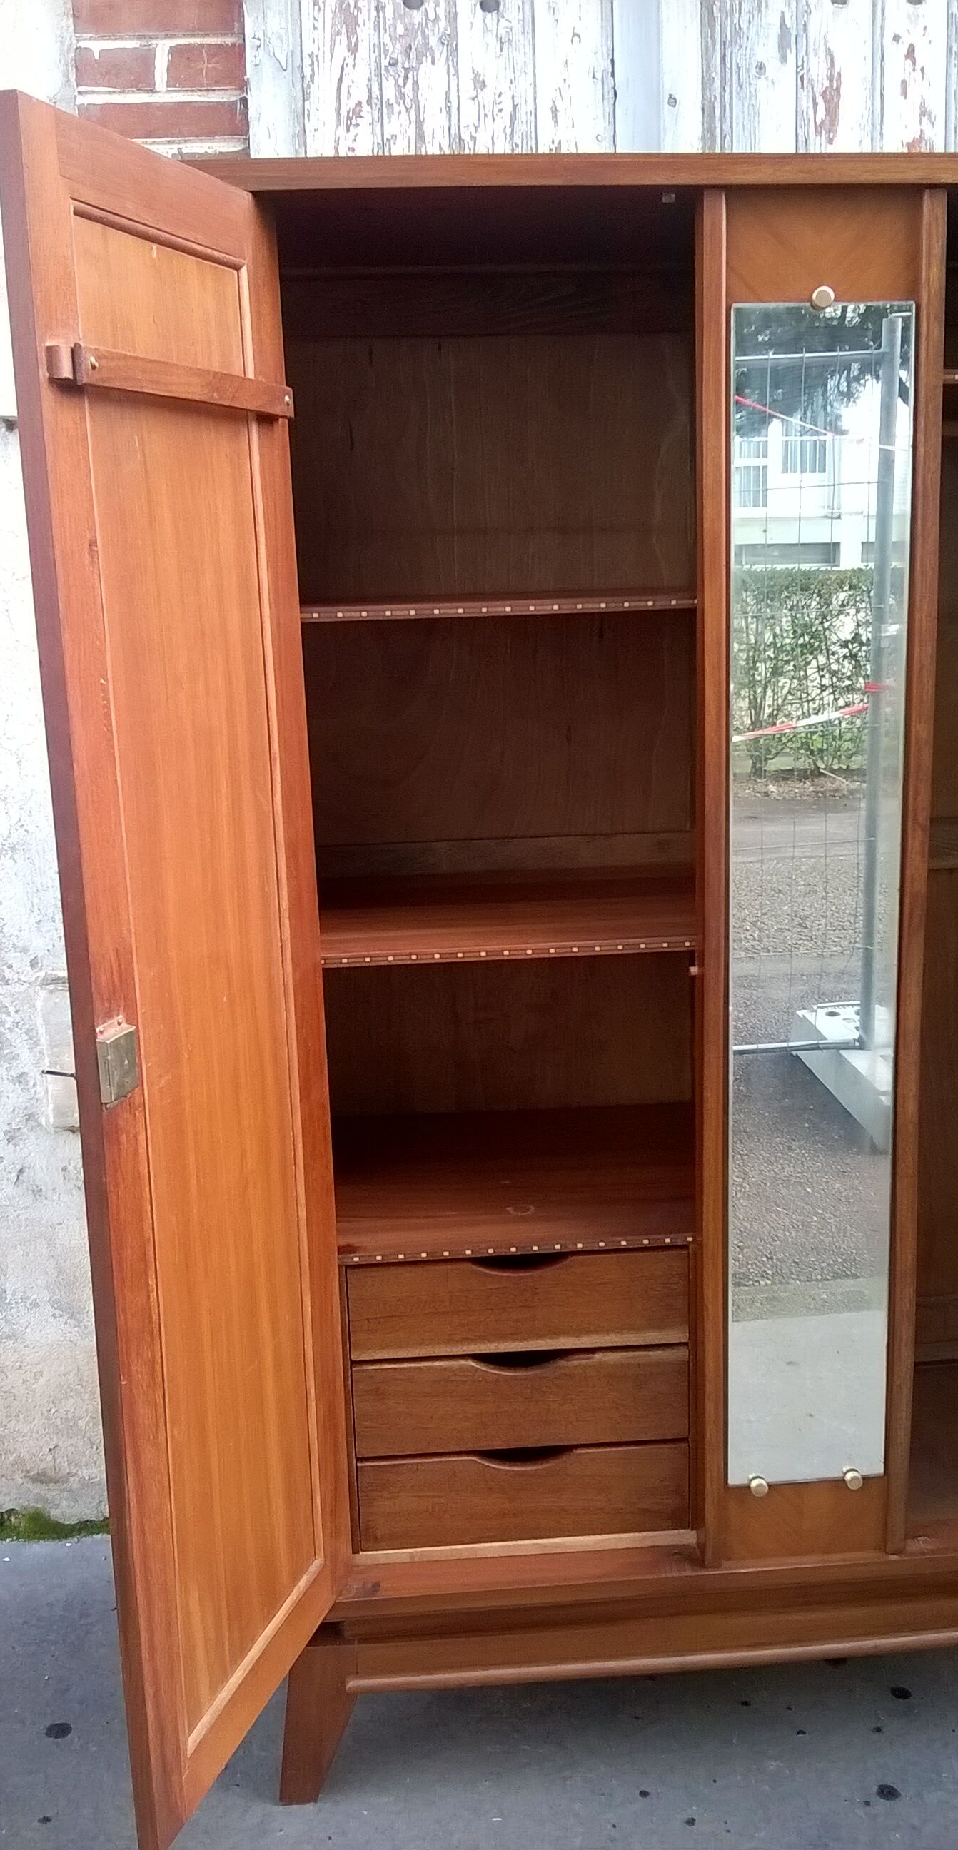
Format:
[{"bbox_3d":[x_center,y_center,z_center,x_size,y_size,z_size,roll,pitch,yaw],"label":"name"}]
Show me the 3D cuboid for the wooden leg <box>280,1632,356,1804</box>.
[{"bbox_3d":[-0.201,0.974,2.007,0.100,0.216,0.070,-3,12,-4],"label":"wooden leg"}]

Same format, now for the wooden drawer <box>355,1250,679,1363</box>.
[{"bbox_3d":[0.032,0.407,2.140,0.407,0.123,0.430,-3,12,-4],"label":"wooden drawer"}]

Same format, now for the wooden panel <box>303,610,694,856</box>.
[{"bbox_3d":[0.025,-0.284,2.296,0.554,0.337,0.014,-3,12,-4],"label":"wooden panel"}]

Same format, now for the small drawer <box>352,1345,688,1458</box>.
[{"bbox_3d":[0.036,0.534,2.168,0.407,0.128,0.430,-3,12,-4],"label":"small drawer"}]

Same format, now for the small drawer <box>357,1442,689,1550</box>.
[{"bbox_3d":[0.040,0.656,2.195,0.407,0.122,0.430,-3,12,-4],"label":"small drawer"}]

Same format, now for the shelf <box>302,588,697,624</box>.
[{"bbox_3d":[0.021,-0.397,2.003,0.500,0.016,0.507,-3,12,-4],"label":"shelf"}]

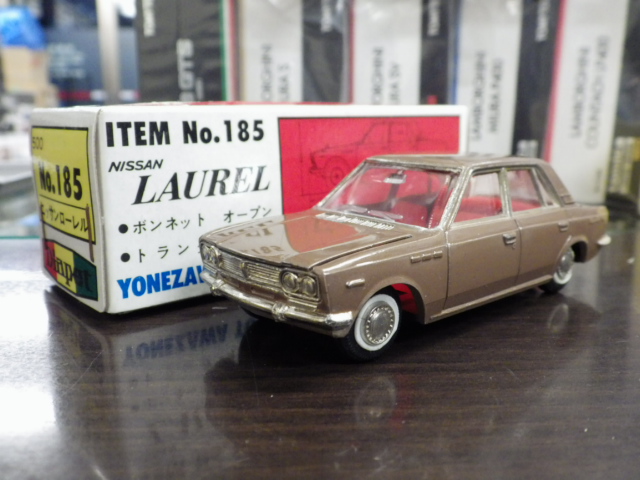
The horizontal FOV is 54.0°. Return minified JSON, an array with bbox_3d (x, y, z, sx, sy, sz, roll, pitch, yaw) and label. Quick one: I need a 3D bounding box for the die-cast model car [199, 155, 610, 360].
[{"bbox_3d":[0.026,-0.003,0.147,0.106,0.034,0.042,-10,16,-40],"label":"die-cast model car"}]

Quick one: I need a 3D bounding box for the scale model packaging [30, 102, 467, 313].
[{"bbox_3d":[-0.013,-0.017,0.190,0.124,0.044,0.043,-10,15,-39],"label":"scale model packaging"}]

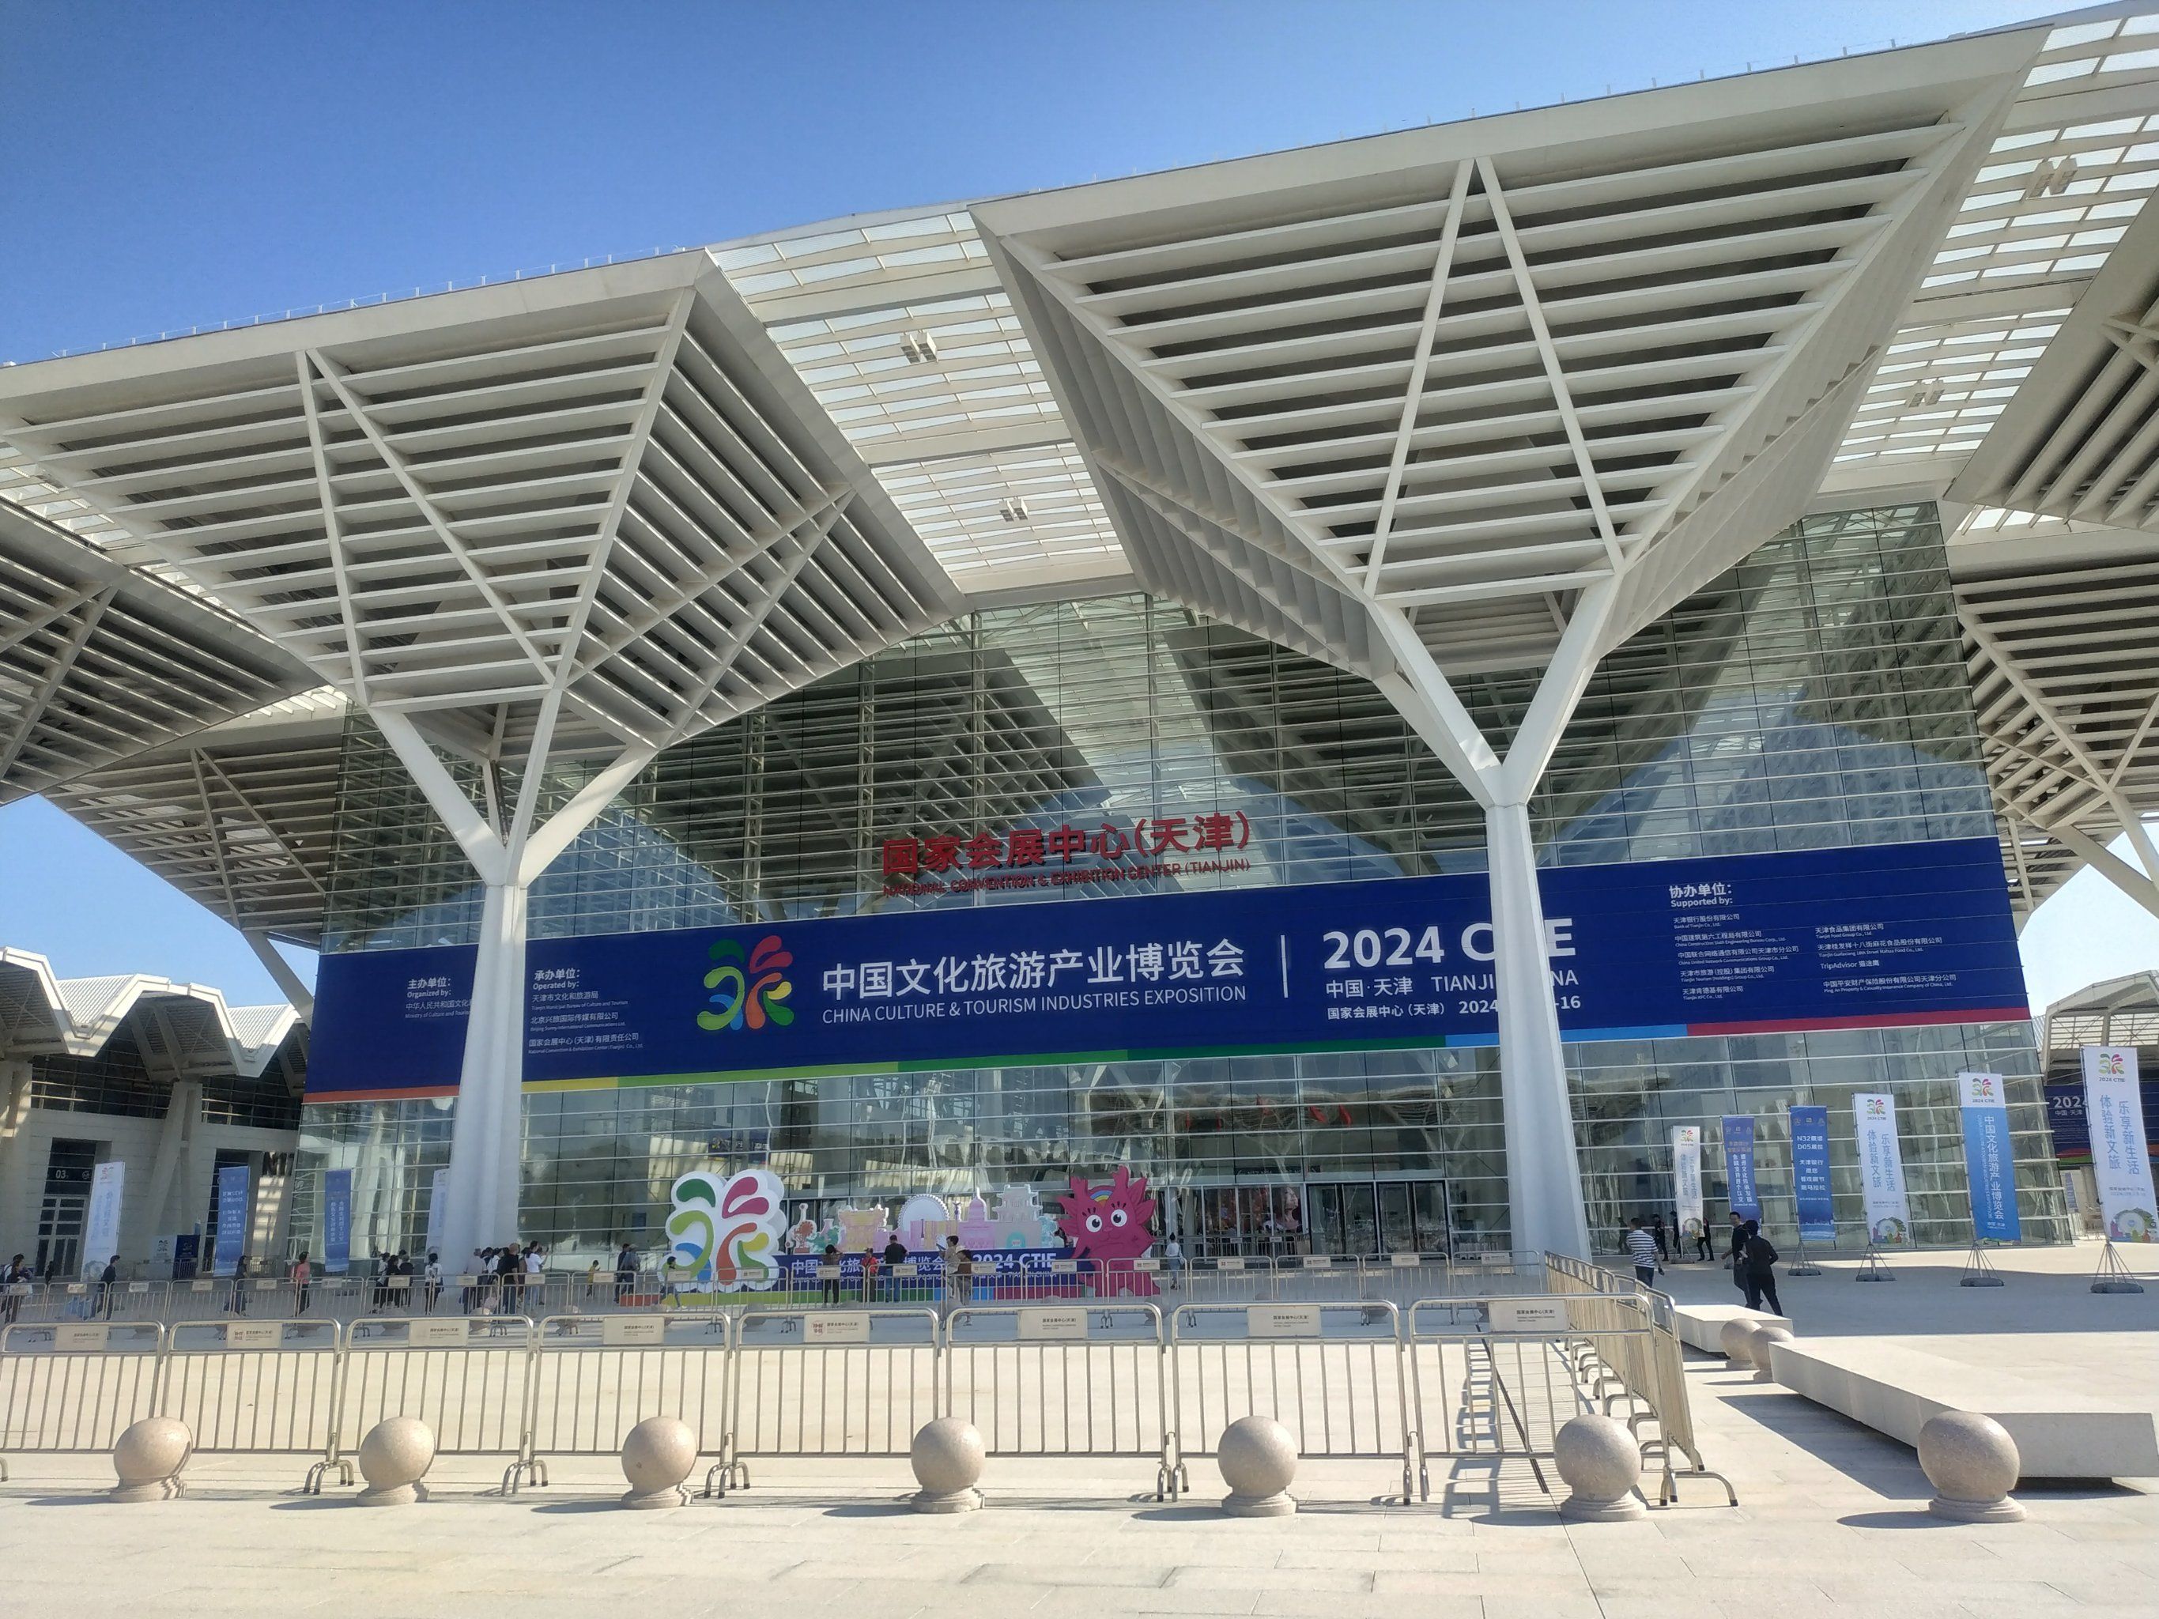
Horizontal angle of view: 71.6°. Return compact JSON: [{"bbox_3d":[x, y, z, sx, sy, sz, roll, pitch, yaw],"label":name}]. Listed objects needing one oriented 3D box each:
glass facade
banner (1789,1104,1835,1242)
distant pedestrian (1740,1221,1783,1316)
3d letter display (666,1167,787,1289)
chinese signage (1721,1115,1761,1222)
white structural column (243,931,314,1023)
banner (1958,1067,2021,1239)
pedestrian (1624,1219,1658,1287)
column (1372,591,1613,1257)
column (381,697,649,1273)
[{"bbox_3d":[-0.769,5.506,76.983,87.300,34.400,1.000,-5,-16,12],"label":"glass facade"},{"bbox_3d":[22.179,11.014,45.318,1.050,3.930,0.100,-2,-16,4],"label":"banner"},{"bbox_3d":[11.950,8.039,26.275,0.520,1.630,0.600,9,-19,-32],"label":"distant pedestrian"},{"bbox_3d":[-10.064,11.904,42.262,3.600,3.350,0.750,-5,-16,12],"label":"3d letter display"},{"bbox_3d":[22.433,12.415,50.504,1.050,3.930,0.100,-2,-16,4],"label":"chinese signage"},{"bbox_3d":[-51.954,20.257,102.483,8.100,22.600,7.600,-5,-16,12],"label":"white structural column"},{"bbox_3d":[21.926,8.392,36.113,1.050,3.950,0.100,-2,-16,4],"label":"banner"},{"bbox_3d":[10.733,8.697,28.604,0.520,1.700,0.450,10,-20,-35],"label":"pedestrian"},{"bbox_3d":[15.411,4.417,52.316,8.100,22.600,7.600,-5,-16,12],"label":"column"},{"bbox_3d":[-23.443,7.628,60.336,8.100,22.600,7.600,-5,-16,12],"label":"column"}]

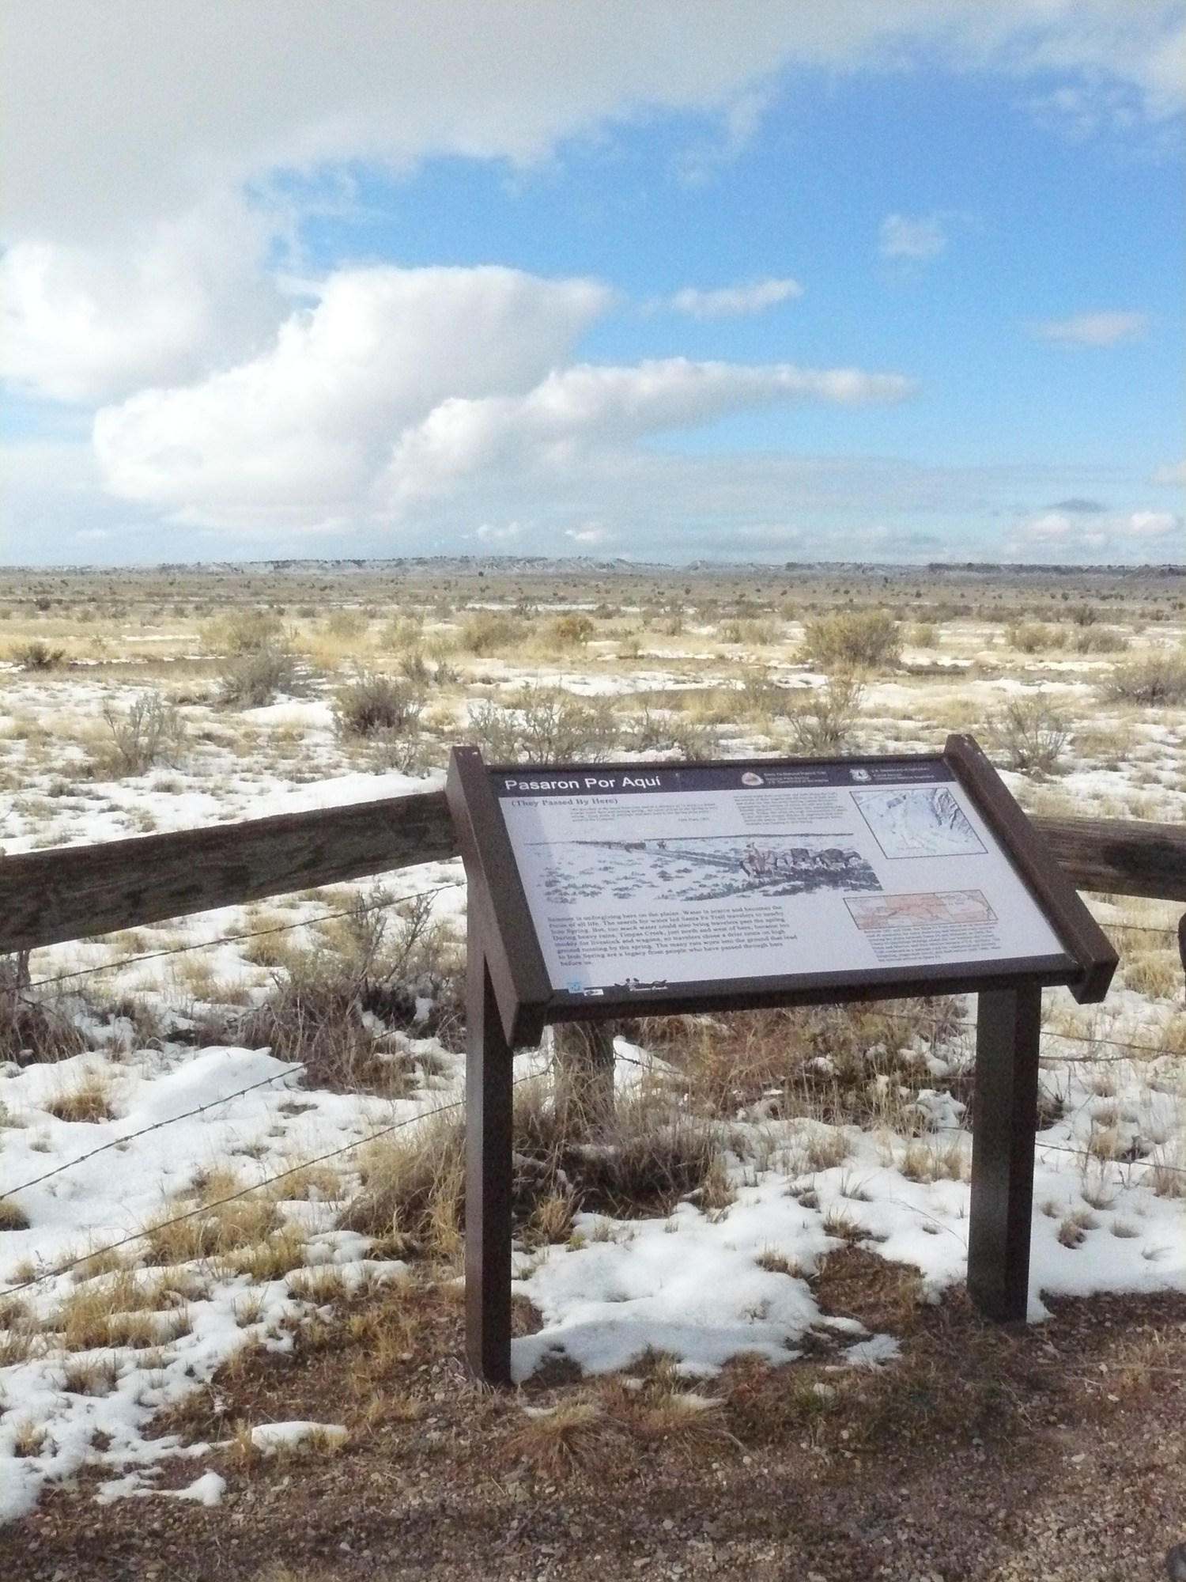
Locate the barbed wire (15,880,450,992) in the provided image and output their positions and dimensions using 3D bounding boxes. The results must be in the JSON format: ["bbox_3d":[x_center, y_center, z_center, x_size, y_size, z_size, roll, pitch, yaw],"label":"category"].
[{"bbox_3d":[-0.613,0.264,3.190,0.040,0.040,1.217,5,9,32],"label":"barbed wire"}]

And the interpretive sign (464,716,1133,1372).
[{"bbox_3d":[0.305,0.467,2.904,1.025,1.069,0.589,-2,8,-15],"label":"interpretive sign"}]

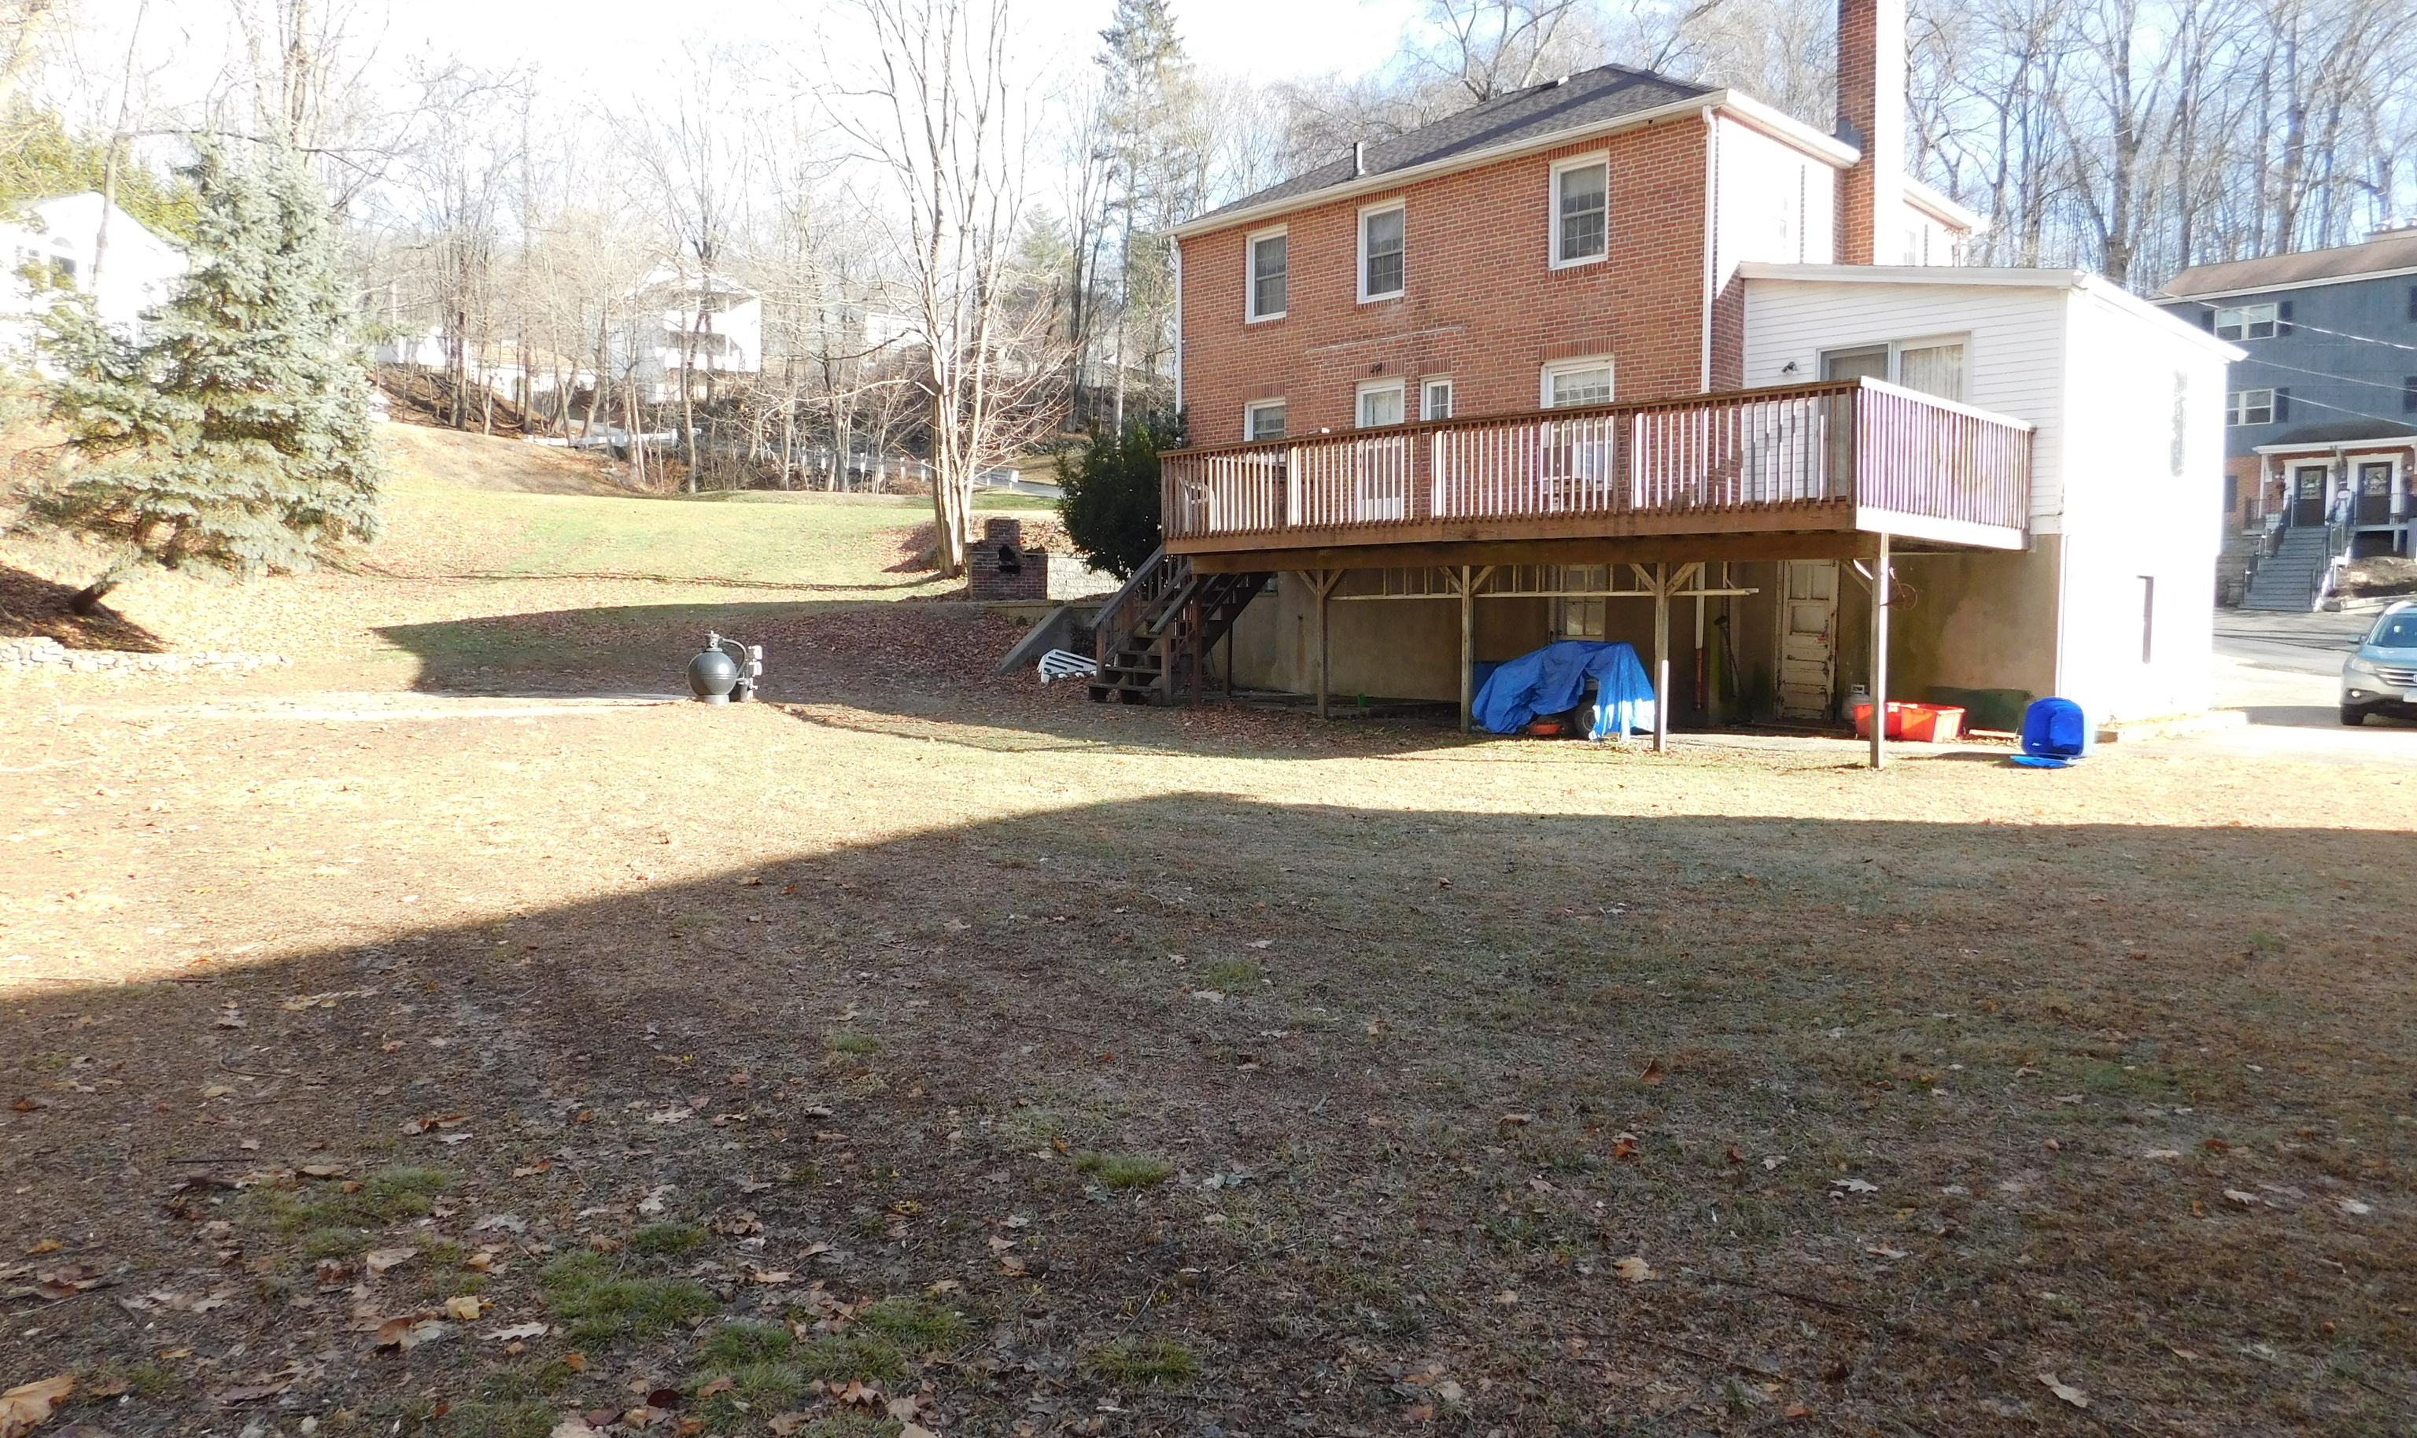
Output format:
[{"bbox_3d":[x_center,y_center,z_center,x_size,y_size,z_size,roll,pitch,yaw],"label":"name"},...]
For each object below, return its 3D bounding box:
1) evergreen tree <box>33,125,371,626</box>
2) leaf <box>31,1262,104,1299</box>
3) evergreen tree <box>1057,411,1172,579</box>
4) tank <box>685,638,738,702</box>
[{"bbox_3d":[-19.373,-6.652,31.000,6.600,9.000,6.500,0,3,0],"label":"evergreen tree"},{"bbox_3d":[-2.475,1.222,3.488,0.150,0.040,0.120,0,3,-3],"label":"leaf"},{"bbox_3d":[-1.204,-3.301,24.100,2.000,2.700,2.000,0,3,0],"label":"evergreen tree"},{"bbox_3d":[-6.197,-0.603,20.100,0.620,0.850,0.620,0,3,0],"label":"tank"}]

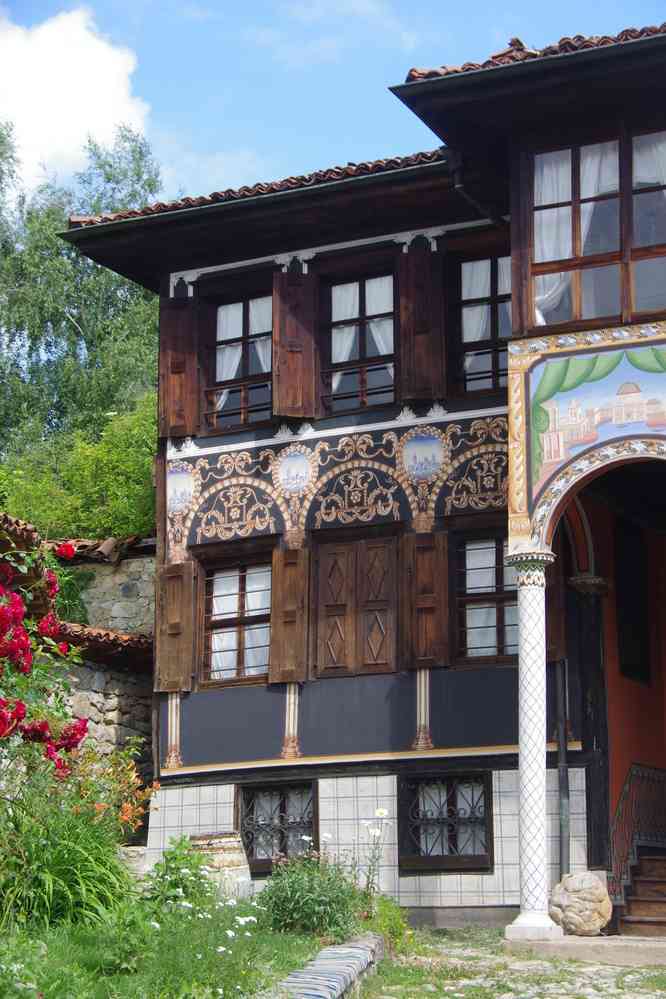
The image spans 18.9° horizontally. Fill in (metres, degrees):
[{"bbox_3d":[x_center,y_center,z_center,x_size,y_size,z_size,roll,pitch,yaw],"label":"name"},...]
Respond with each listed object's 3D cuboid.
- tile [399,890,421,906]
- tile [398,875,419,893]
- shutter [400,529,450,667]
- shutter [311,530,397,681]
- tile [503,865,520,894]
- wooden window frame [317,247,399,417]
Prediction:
[{"bbox_3d":[0.752,3.928,19.655,0.226,0.145,0.020,-7,-15,25],"label":"tile"},{"bbox_3d":[0.660,3.338,17.368,0.199,0.154,0.015,-7,-16,25],"label":"tile"},{"bbox_3d":[0.816,0.910,17.843,0.465,1.229,0.060,-7,-16,25],"label":"shutter"},{"bbox_3d":[0.200,0.986,19.057,0.892,1.389,0.080,-6,-14,27],"label":"shutter"},{"bbox_3d":[1.605,3.376,17.793,0.193,0.242,0.020,-6,-14,27],"label":"tile"},{"bbox_3d":[0.247,-1.630,19.661,0.842,1.544,0.150,-6,-14,27],"label":"wooden window frame"}]

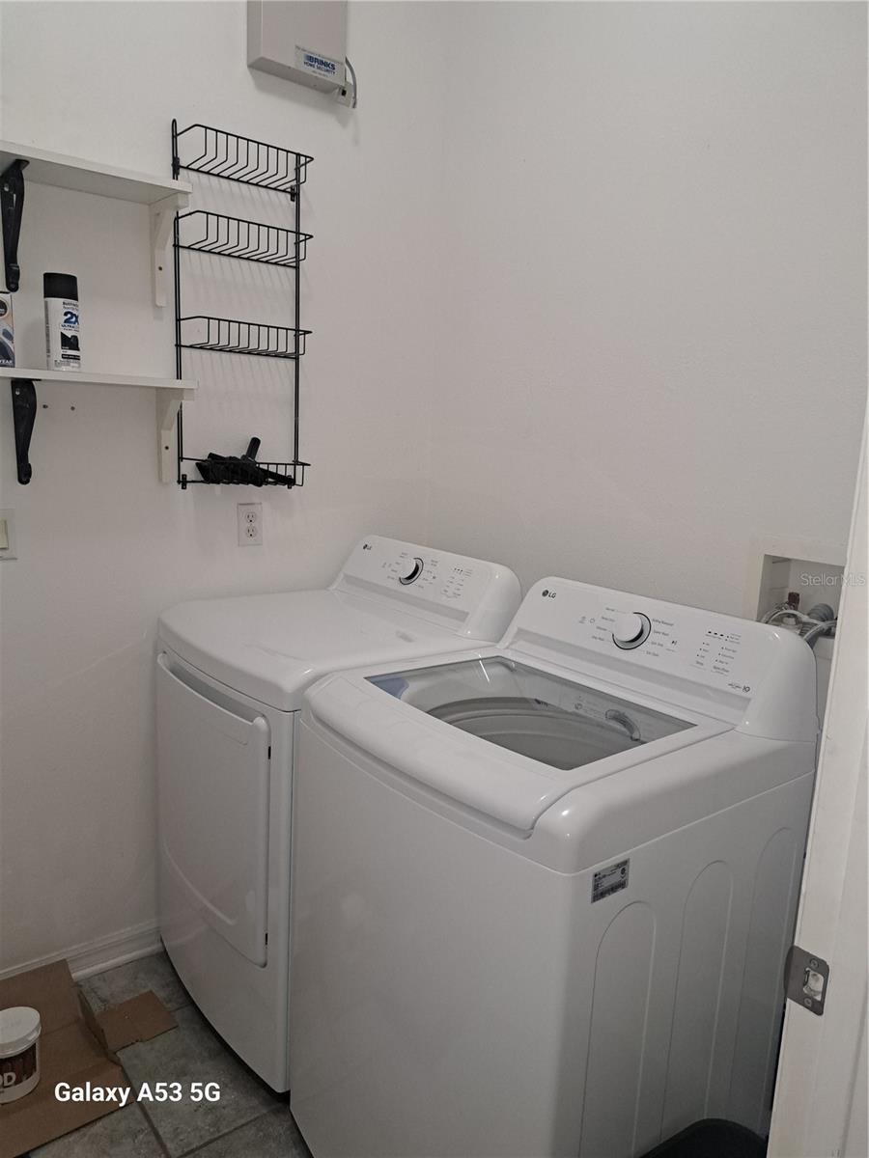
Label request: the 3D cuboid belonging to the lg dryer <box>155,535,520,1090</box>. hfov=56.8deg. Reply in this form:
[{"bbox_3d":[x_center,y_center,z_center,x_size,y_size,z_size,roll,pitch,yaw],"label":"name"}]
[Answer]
[{"bbox_3d":[-0.253,0.487,2.034,0.690,1.100,0.686,-5,12,-39],"label":"lg dryer"}]

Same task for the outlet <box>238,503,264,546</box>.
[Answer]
[{"bbox_3d":[-0.492,-0.145,2.151,0.070,0.115,0.008,-5,12,-36],"label":"outlet"}]

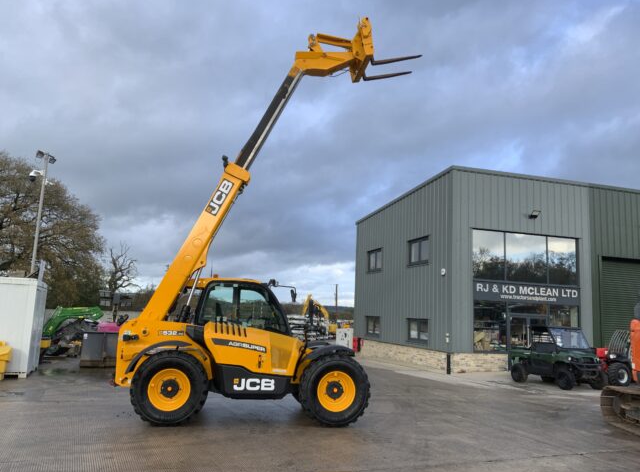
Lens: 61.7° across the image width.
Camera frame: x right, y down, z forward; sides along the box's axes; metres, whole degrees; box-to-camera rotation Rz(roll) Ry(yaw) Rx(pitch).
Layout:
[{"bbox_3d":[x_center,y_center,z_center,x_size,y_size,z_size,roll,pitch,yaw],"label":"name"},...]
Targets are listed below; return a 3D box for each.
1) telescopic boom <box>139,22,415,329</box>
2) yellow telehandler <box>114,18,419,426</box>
[{"bbox_3d":[-0.604,-1.293,10.743,5.170,6.370,1.250,4,-8,-8],"label":"telescopic boom"},{"bbox_3d":[-0.759,-0.559,10.620,5.420,7.870,2.300,4,-8,-8],"label":"yellow telehandler"}]

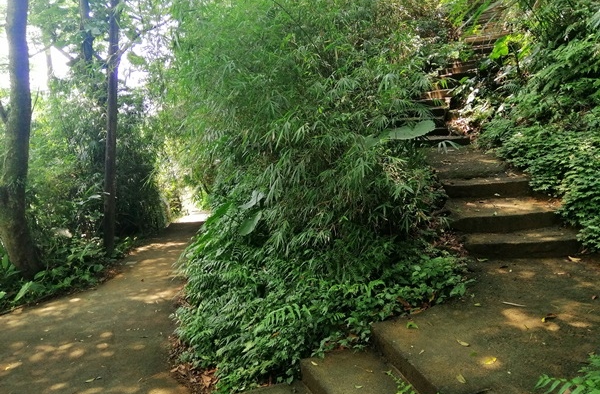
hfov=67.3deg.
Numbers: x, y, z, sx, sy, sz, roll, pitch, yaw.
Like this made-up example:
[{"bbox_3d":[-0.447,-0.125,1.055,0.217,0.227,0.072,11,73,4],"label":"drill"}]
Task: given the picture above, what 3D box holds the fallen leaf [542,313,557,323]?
[{"bbox_3d":[1.910,0.922,3.450,0.090,0.040,0.065,0,3,0],"label":"fallen leaf"}]

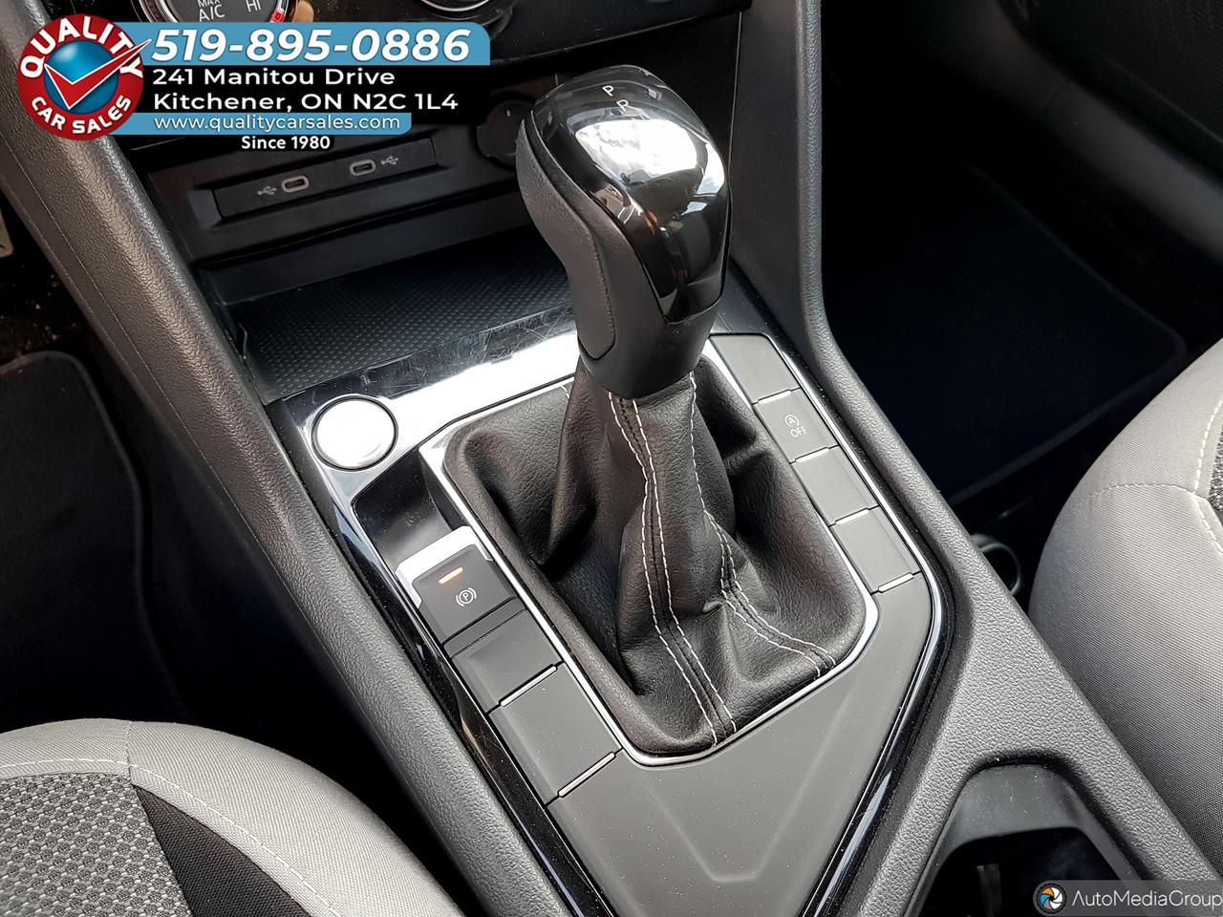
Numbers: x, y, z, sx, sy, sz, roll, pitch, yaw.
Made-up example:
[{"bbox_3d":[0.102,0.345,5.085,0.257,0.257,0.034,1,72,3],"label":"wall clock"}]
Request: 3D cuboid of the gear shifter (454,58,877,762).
[{"bbox_3d":[0.026,-0.021,0.295,0.126,0.143,0.169,-22,64,-24],"label":"gear shifter"}]

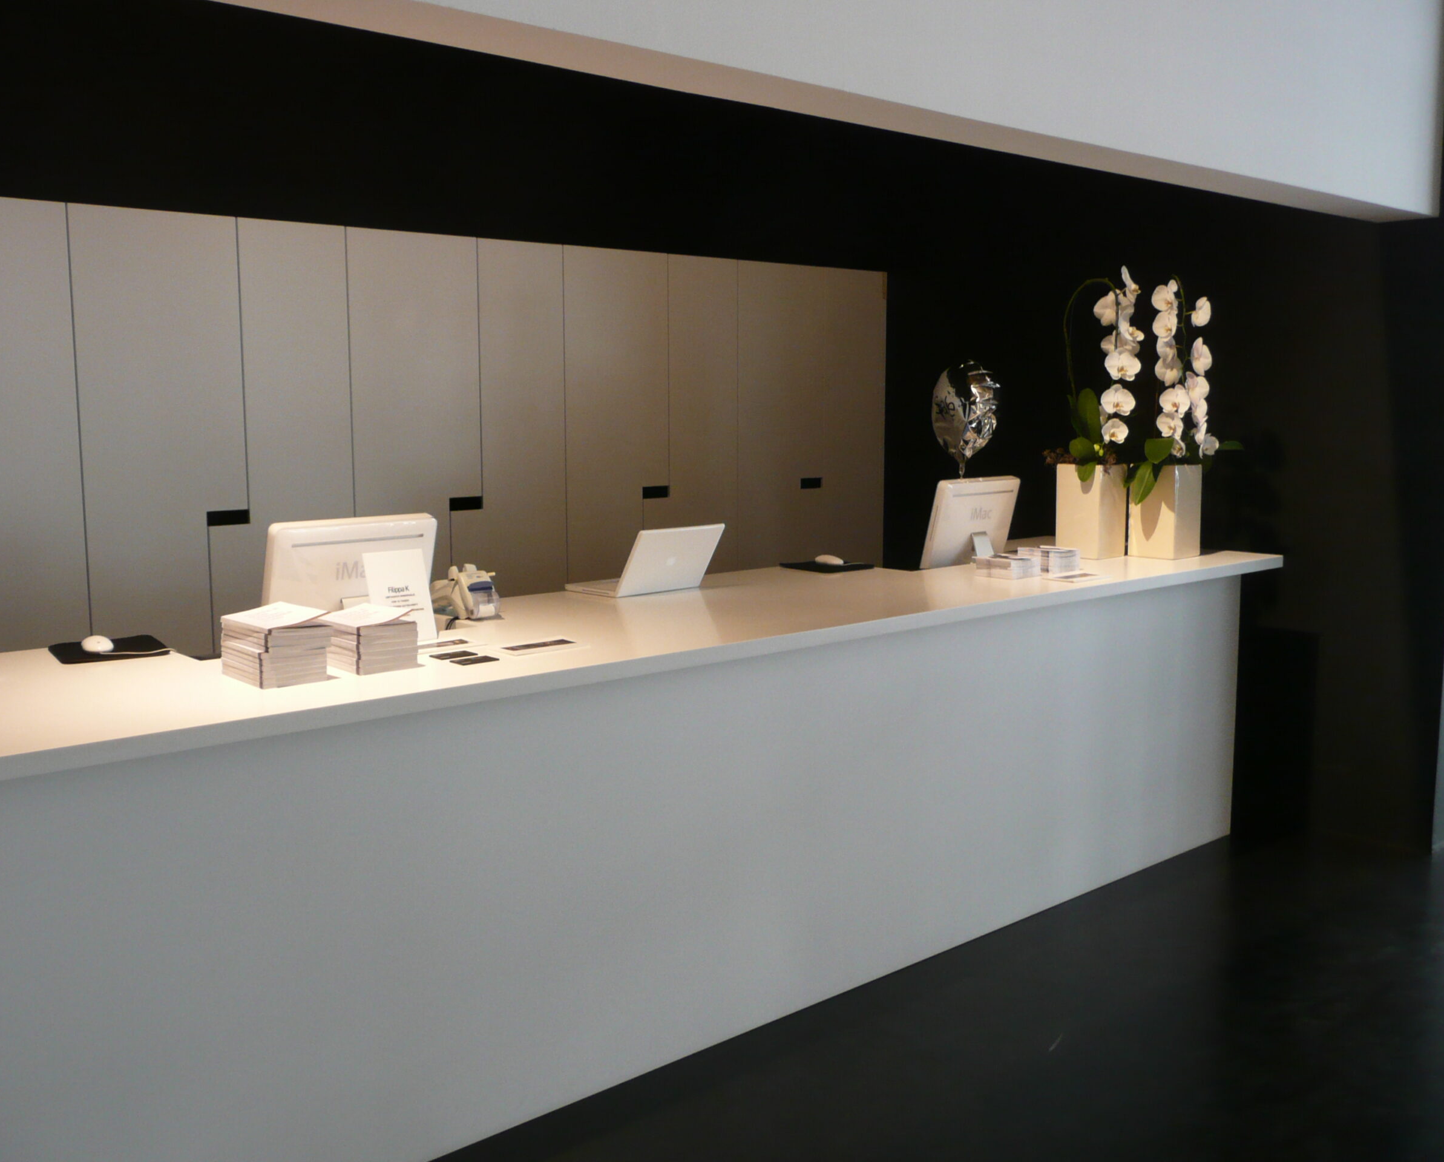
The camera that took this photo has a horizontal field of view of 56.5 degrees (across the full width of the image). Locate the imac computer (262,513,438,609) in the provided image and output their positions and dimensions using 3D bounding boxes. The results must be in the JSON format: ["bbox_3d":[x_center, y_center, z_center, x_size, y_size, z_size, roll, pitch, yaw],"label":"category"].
[{"bbox_3d":[-0.930,0.049,3.392,0.426,0.415,0.190,-7,10,-42],"label":"imac computer"}]

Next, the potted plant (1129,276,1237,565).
[{"bbox_3d":[1.729,-0.610,5.040,0.300,1.035,0.280,-7,9,-40],"label":"potted plant"}]

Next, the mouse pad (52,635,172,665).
[{"bbox_3d":[-1.468,0.162,3.222,0.235,0.010,0.260,-5,8,-31],"label":"mouse pad"}]

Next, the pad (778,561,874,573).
[{"bbox_3d":[0.385,-0.051,4.803,0.235,0.008,0.260,-5,9,-34],"label":"pad"}]

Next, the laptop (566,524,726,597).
[{"bbox_3d":[-0.242,-0.071,4.211,0.325,0.207,0.352,-7,10,-43],"label":"laptop"}]

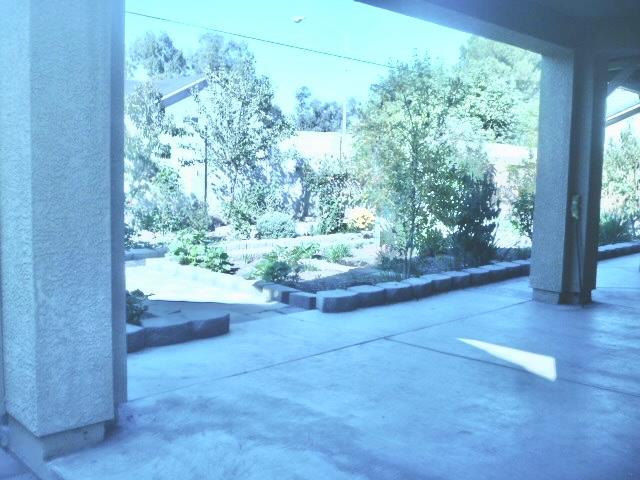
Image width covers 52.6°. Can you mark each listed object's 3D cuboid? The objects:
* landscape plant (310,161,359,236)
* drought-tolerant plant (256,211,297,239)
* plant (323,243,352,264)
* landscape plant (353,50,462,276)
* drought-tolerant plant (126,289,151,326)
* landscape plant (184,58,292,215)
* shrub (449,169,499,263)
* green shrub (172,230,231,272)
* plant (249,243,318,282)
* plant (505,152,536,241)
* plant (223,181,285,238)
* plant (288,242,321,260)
[{"bbox_3d":[0.263,-0.836,12.576,0.977,1.408,0.781,1,5,1],"label":"landscape plant"},{"bbox_3d":[-0.645,-0.230,9.600,0.600,0.420,0.550,0,5,0],"label":"drought-tolerant plant"},{"bbox_3d":[0.211,0.163,7.800,0.360,0.260,0.340,0,5,0],"label":"plant"},{"bbox_3d":[1.127,-0.941,8.336,1.328,2.790,1.328,2,5,8],"label":"landscape plant"},{"bbox_3d":[-1.304,0.475,4.550,0.270,0.270,0.270,0,5,0],"label":"drought-tolerant plant"},{"bbox_3d":[-1.398,-1.758,11.100,1.800,2.700,1.700,0,5,0],"label":"landscape plant"},{"bbox_3d":[2.360,-0.396,9.881,0.821,1.504,0.739,3,5,13],"label":"shrub"},{"bbox_3d":[-1.447,0.128,7.900,0.750,0.450,0.700,0,5,0],"label":"green shrub"},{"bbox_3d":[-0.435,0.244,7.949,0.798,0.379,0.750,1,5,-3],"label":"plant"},{"bbox_3d":[4.420,-0.940,13.916,0.884,1.869,0.796,3,5,18],"label":"plant"},{"bbox_3d":[-1.204,-0.560,11.720,1.133,1.031,1.020,1,5,-7],"label":"plant"},{"bbox_3d":[-0.199,0.148,8.300,0.410,0.240,0.380,0,5,0],"label":"plant"}]

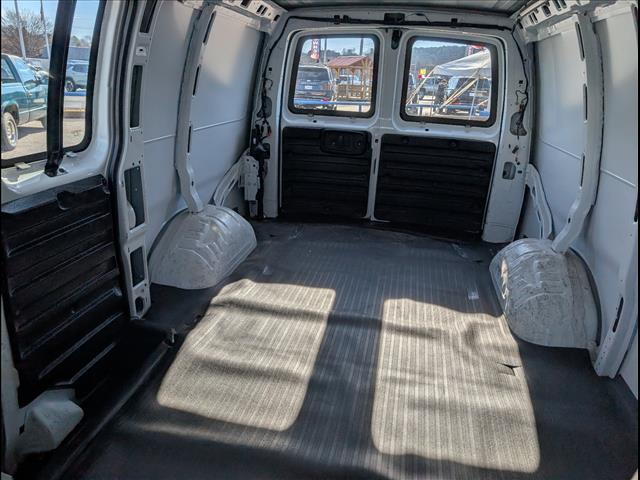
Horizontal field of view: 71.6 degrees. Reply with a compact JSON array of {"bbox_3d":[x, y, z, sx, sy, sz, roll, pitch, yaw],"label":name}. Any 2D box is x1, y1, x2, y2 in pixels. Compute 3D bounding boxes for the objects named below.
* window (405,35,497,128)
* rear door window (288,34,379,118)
[{"bbox_3d":[0.801,-0.951,2.684,0.579,0.494,0.050,6,25,10],"label":"window"},{"bbox_3d":[0.080,-1.032,2.805,0.568,0.484,0.050,6,25,10],"label":"rear door window"}]

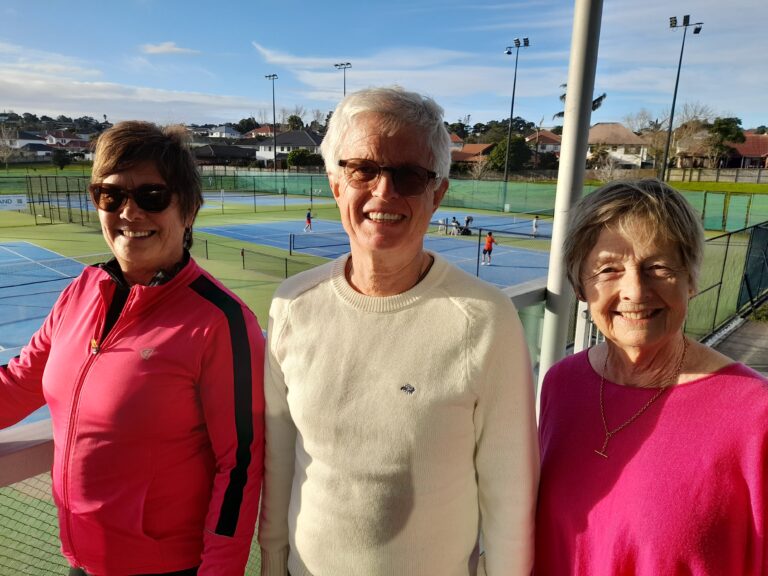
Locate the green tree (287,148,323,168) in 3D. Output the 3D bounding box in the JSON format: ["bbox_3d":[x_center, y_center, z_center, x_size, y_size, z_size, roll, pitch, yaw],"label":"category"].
[{"bbox_3d":[-14.598,-23.714,104.560,7.000,4.900,5.000,0,13,-8],"label":"green tree"}]

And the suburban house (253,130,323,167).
[{"bbox_3d":[-18.899,-29.452,119.346,13.400,8.600,10.000,5,14,12],"label":"suburban house"}]

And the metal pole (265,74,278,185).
[{"bbox_3d":[-13.772,-18.942,69.057,1.600,14.187,0.500,-1,13,-11],"label":"metal pole"}]

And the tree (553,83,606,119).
[{"bbox_3d":[32.556,-26.668,94.827,8.800,16.000,8.800,6,14,17],"label":"tree"}]

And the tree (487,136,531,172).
[{"bbox_3d":[23.551,-24.785,105.914,8.600,8.000,7.500,4,13,12],"label":"tree"}]

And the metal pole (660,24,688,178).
[{"bbox_3d":[22.734,-12.581,44.027,0.340,15.263,0.340,2,13,0],"label":"metal pole"}]

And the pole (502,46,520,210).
[{"bbox_3d":[11.985,-14.687,52.236,0.320,15.016,0.320,2,13,0],"label":"pole"}]

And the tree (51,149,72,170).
[{"bbox_3d":[-62.559,-24.943,107.991,4.100,4.300,4.100,-6,15,-29],"label":"tree"}]

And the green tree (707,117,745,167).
[{"bbox_3d":[47.969,-19.763,79.005,5.600,8.800,5.600,9,15,29],"label":"green tree"}]

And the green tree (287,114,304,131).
[{"bbox_3d":[-23.758,-40.969,149.199,4.900,10.500,4.900,0,13,-9],"label":"green tree"}]

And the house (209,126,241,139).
[{"bbox_3d":[-74.961,-72.875,262.799,11.000,7.000,11.000,9,15,28],"label":"house"}]

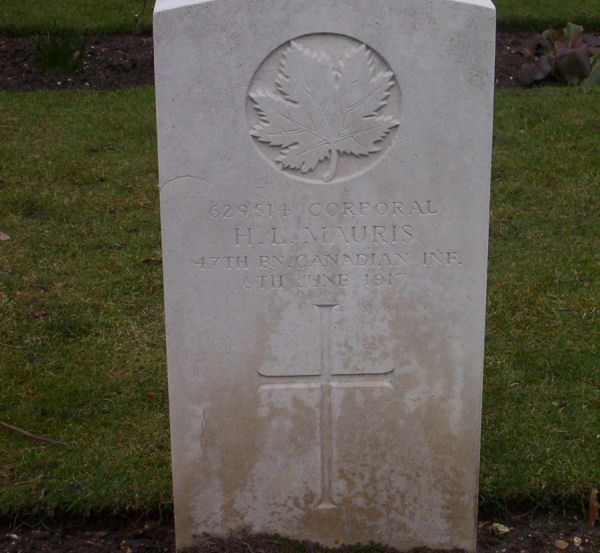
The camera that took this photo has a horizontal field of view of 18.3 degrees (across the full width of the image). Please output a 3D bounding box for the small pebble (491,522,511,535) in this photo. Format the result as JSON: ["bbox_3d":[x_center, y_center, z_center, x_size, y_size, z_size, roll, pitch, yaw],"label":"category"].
[{"bbox_3d":[0.261,0.328,2.422,0.025,0.011,0.015,-1,24,0],"label":"small pebble"}]

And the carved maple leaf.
[{"bbox_3d":[0.028,-0.188,2.117,0.171,0.169,0.012,-1,24,0],"label":"carved maple leaf"}]

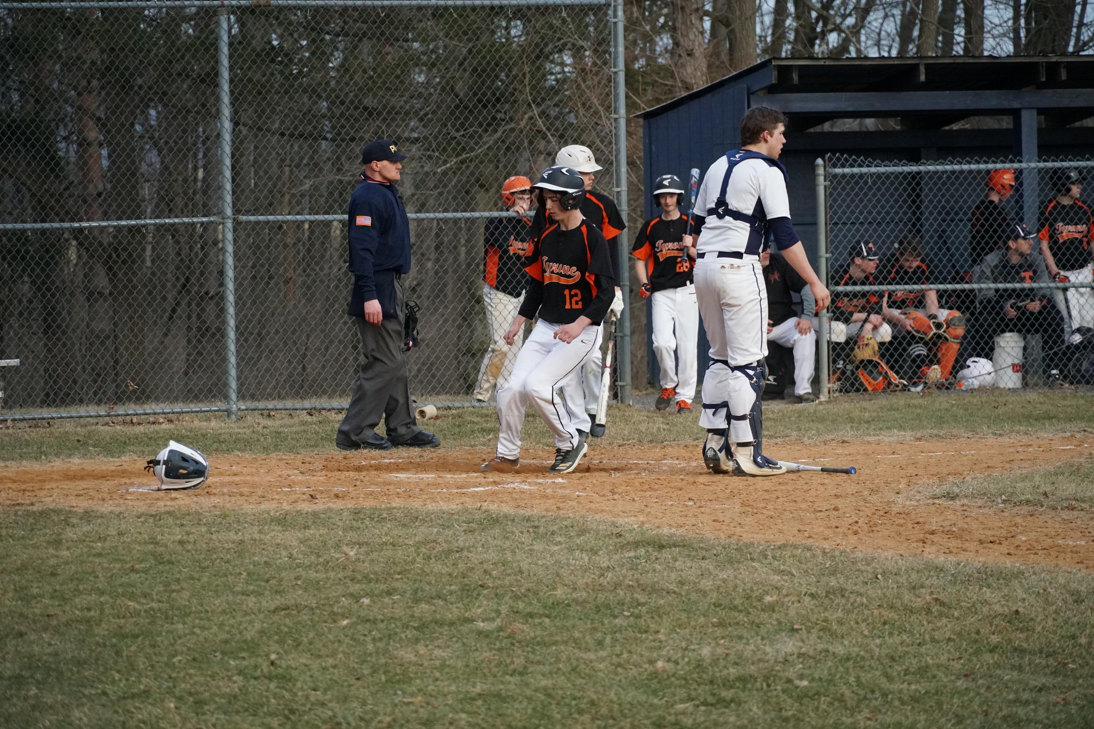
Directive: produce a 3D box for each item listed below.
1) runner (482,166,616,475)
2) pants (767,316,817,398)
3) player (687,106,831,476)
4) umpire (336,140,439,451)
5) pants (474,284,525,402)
[{"bbox_3d":[0.011,-0.234,31.700,0.700,1.560,0.600,-1,1,37],"label":"runner"},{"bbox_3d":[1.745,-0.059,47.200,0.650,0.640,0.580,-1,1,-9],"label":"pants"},{"bbox_3d":[1.036,-0.373,30.800,0.650,1.840,0.520,0,1,42],"label":"player"},{"bbox_3d":[-0.938,-0.407,36.100,0.580,1.820,0.560,-1,1,8],"label":"umpire"},{"bbox_3d":[-0.348,-0.182,46.700,0.420,0.920,0.420,-2,1,-30],"label":"pants"}]

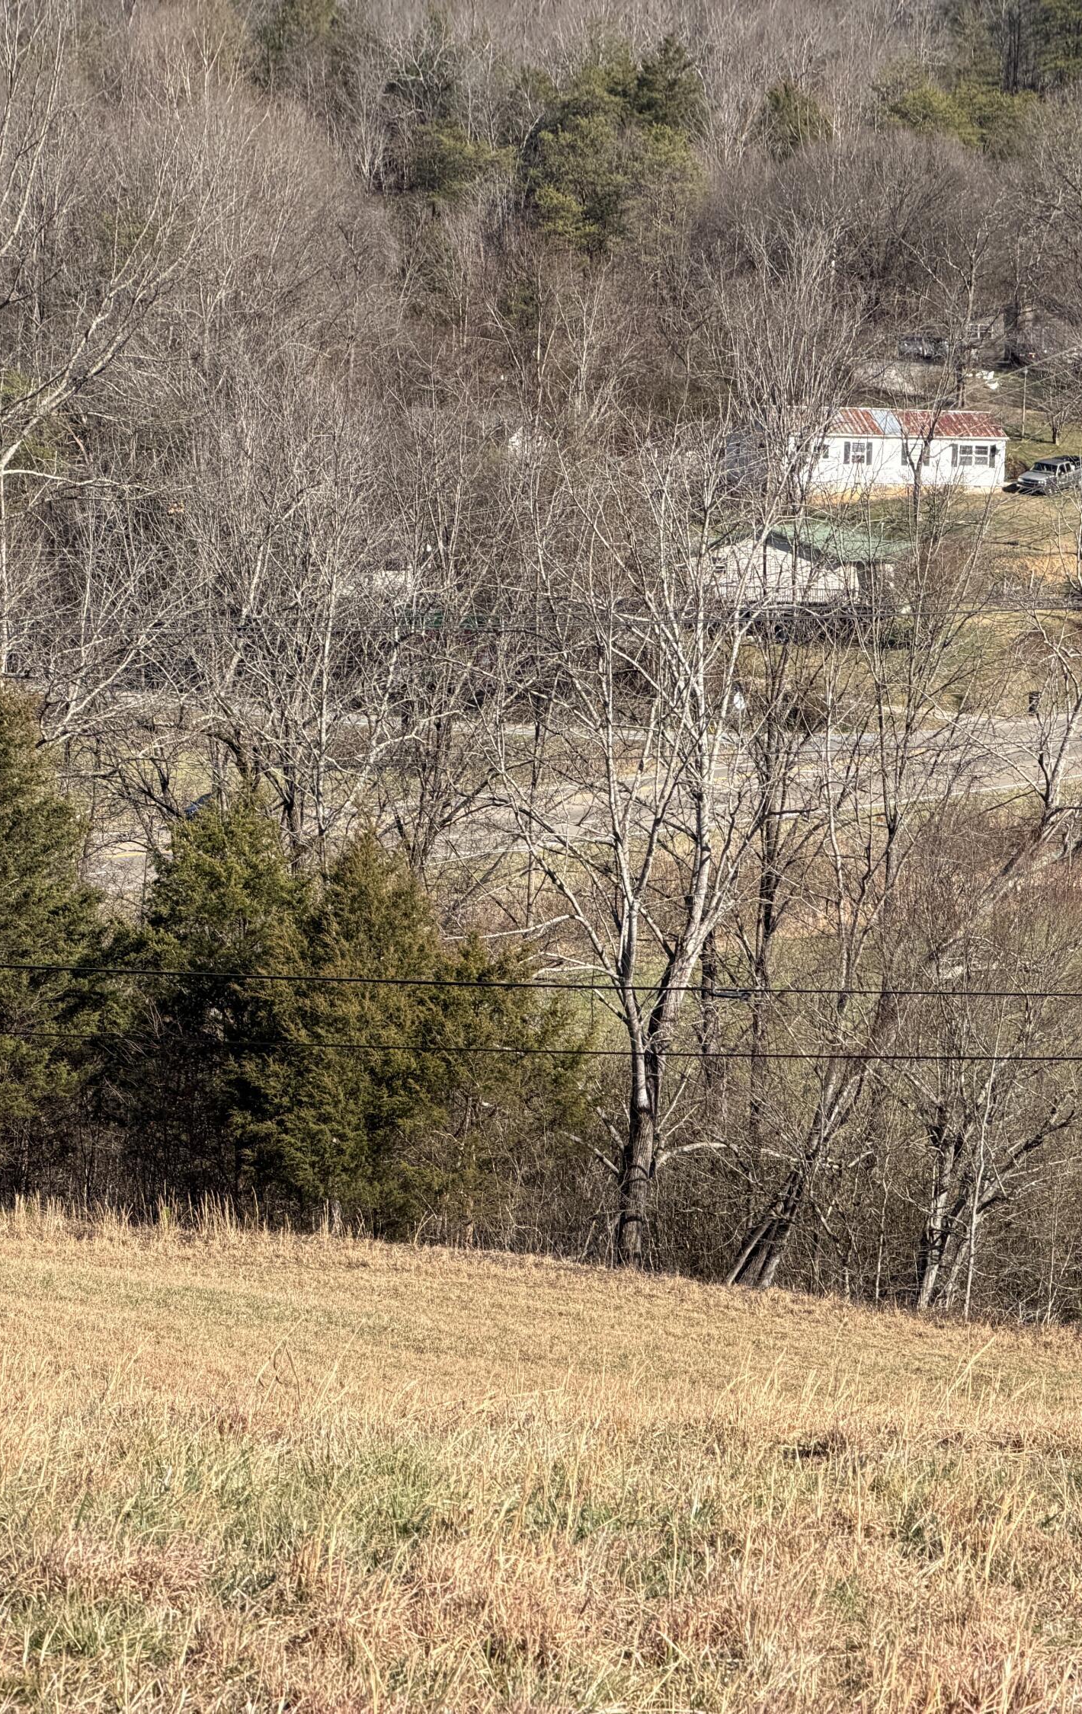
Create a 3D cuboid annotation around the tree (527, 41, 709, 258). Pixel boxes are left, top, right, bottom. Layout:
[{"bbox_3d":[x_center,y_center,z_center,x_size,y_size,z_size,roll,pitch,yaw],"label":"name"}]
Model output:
[{"bbox_3d":[6.397,-60.812,570.000,15.500,20.000,14.500,0,6,0],"label":"tree"}]

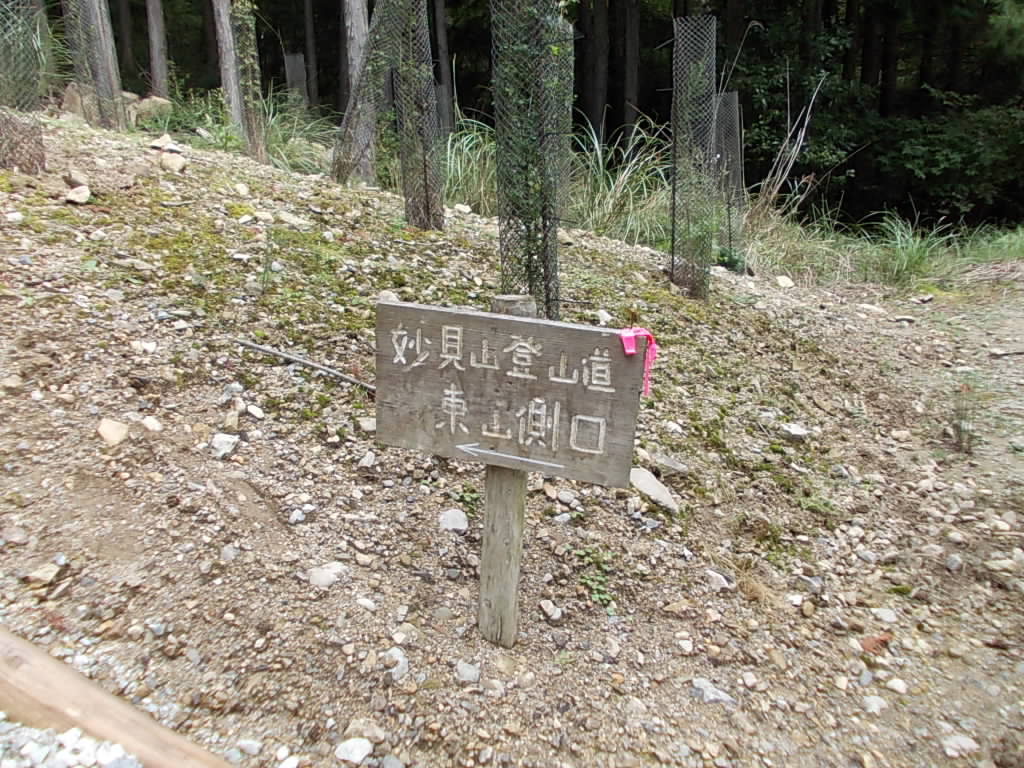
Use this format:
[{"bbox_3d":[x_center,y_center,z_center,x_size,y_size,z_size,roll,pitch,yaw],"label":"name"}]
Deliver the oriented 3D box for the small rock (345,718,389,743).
[{"bbox_3d":[-0.302,0.722,1.720,0.085,0.038,0.055,-1,13,0],"label":"small rock"}]

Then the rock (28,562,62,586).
[{"bbox_3d":[-1.179,0.481,2.093,0.082,0.042,0.065,-12,21,-31],"label":"rock"}]

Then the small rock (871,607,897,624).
[{"bbox_3d":[1.082,0.671,2.400,0.068,0.035,0.050,-1,13,0],"label":"small rock"}]

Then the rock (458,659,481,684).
[{"bbox_3d":[-0.101,0.669,1.920,0.052,0.036,0.045,-1,13,0],"label":"rock"}]

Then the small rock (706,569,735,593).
[{"bbox_3d":[0.630,0.594,2.502,0.078,0.045,0.065,4,18,15],"label":"small rock"}]

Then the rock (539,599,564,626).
[{"bbox_3d":[0.108,0.623,2.260,0.066,0.048,0.060,0,18,3],"label":"rock"}]

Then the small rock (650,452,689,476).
[{"bbox_3d":[0.570,0.292,3.000,0.120,0.055,0.085,-6,14,-20],"label":"small rock"}]

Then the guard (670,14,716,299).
[{"bbox_3d":[1.215,-1.500,5.580,0.260,1.800,0.260,-3,17,0],"label":"guard"}]

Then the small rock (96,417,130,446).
[{"bbox_3d":[-1.257,0.153,2.613,0.100,0.060,0.080,-10,20,-26],"label":"small rock"}]

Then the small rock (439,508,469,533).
[{"bbox_3d":[-0.172,0.404,2.450,0.083,0.055,0.070,-1,13,0],"label":"small rock"}]

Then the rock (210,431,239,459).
[{"bbox_3d":[-0.919,0.197,2.656,0.090,0.058,0.070,-7,19,-19],"label":"rock"}]

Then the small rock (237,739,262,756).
[{"bbox_3d":[-0.520,0.720,1.640,0.048,0.027,0.036,-1,13,0],"label":"small rock"}]

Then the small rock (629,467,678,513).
[{"bbox_3d":[0.488,0.364,2.859,0.100,0.080,0.200,-11,20,-28],"label":"small rock"}]

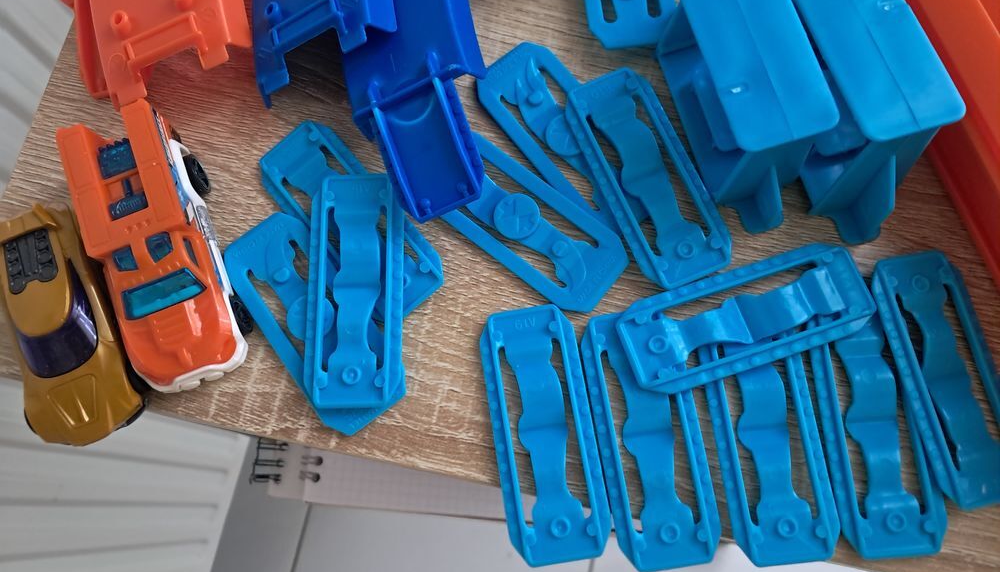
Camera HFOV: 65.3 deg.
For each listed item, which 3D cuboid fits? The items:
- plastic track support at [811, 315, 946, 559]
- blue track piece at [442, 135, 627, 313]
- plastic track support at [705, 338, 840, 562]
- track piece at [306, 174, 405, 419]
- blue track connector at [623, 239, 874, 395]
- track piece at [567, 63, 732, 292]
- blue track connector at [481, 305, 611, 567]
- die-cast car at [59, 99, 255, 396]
[{"bbox_3d":[0.100,0.036,0.207,0.027,0.006,0.068,-6,74,2],"label":"plastic track support"},{"bbox_3d":[0.005,-0.020,0.231,0.068,0.006,0.027,37,80,13],"label":"blue track piece"},{"bbox_3d":[0.071,0.038,0.208,0.027,0.006,0.068,-8,74,2],"label":"plastic track support"},{"bbox_3d":[-0.039,0.000,0.212,0.026,0.007,0.065,-2,73,2],"label":"track piece"},{"bbox_3d":[0.064,0.008,0.204,0.065,0.007,0.026,-18,74,-3],"label":"blue track connector"},{"bbox_3d":[0.041,-0.031,0.218,0.026,0.007,0.065,-22,74,-4],"label":"track piece"},{"bbox_3d":[0.012,0.039,0.212,0.027,0.006,0.068,-10,74,1],"label":"blue track connector"},{"bbox_3d":[-0.094,-0.009,0.211,0.030,0.025,0.078,-21,74,-4],"label":"die-cast car"}]

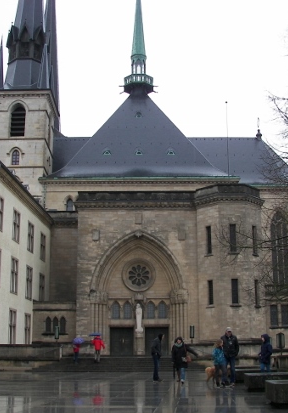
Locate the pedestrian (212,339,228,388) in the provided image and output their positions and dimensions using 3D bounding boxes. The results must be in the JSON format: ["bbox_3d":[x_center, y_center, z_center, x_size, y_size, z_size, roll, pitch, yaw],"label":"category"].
[{"bbox_3d":[2.285,4.749,17.381,0.420,1.430,0.450,-5,-15,17],"label":"pedestrian"}]

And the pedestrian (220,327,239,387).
[{"bbox_3d":[2.685,4.670,17.793,0.580,1.780,0.420,-2,-15,5],"label":"pedestrian"}]

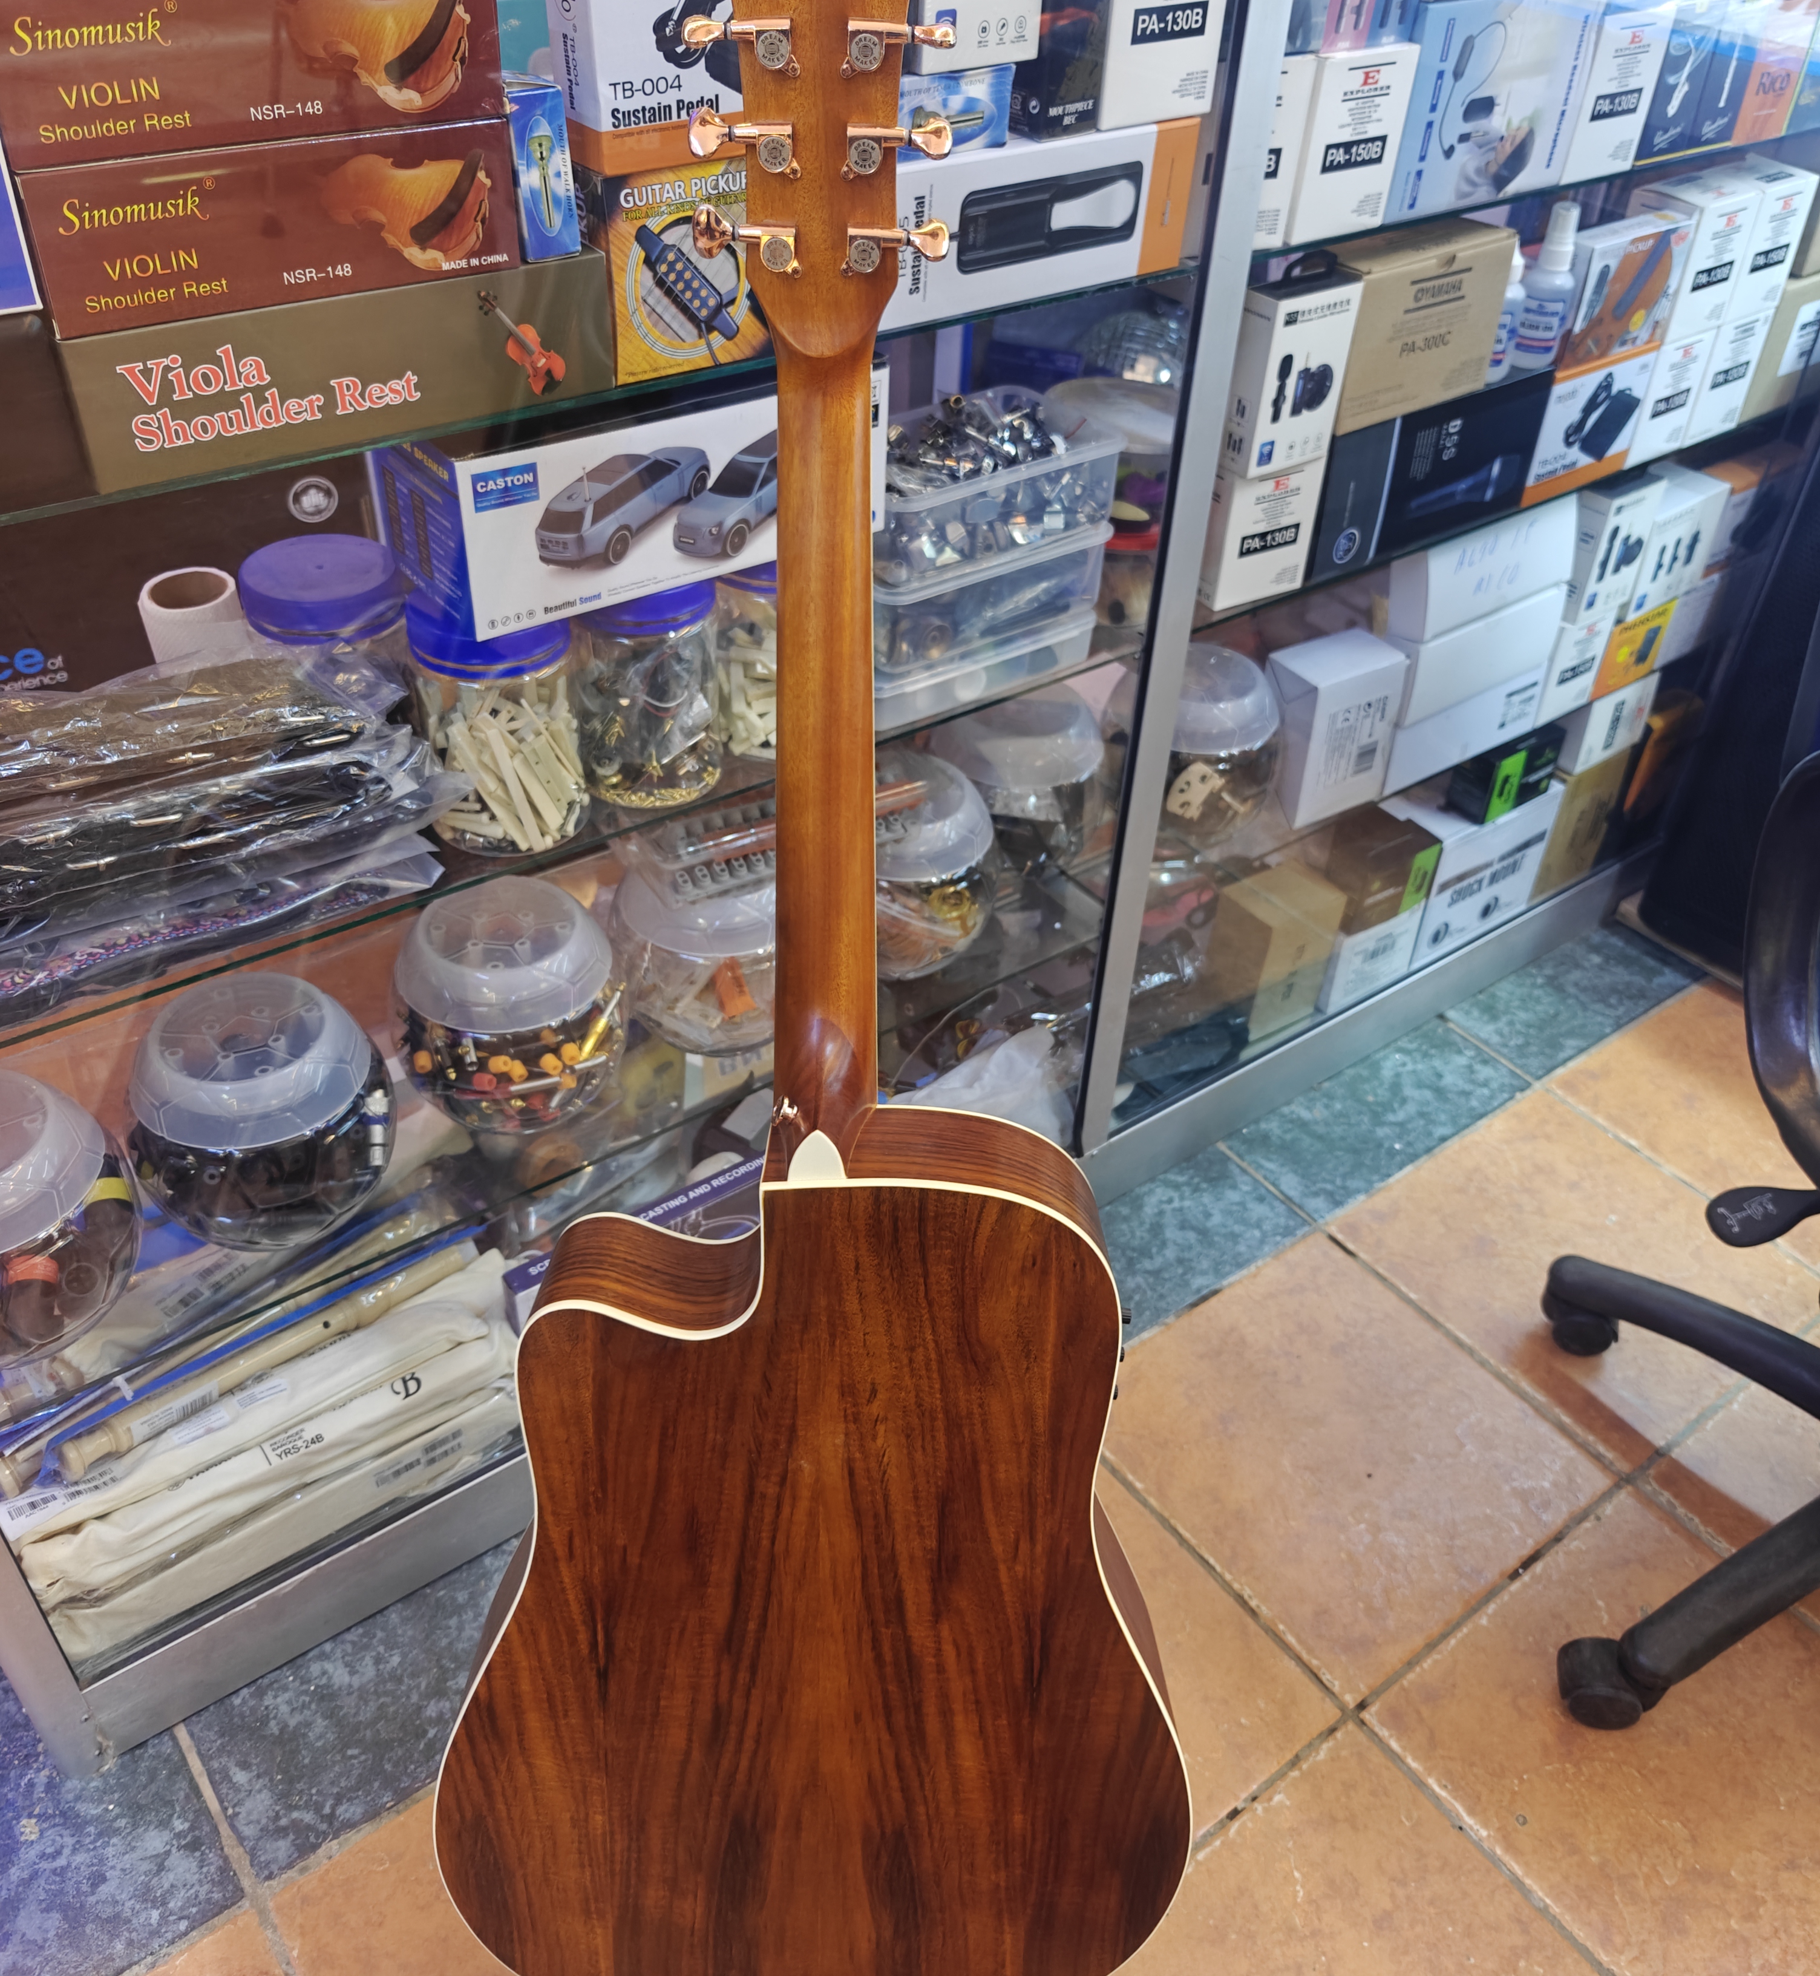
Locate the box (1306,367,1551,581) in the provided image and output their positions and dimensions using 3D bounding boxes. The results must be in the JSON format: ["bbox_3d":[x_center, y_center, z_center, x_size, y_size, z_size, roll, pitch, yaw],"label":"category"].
[{"bbox_3d":[0.400,-0.428,1.361,0.260,0.112,0.068,-24,46,-29],"label":"box"}]

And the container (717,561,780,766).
[{"bbox_3d":[-0.075,-0.223,1.059,0.091,0.142,0.091,2,39,-1],"label":"container"}]

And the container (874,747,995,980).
[{"bbox_3d":[-0.011,-0.100,1.382,0.164,0.151,0.164,2,39,-1],"label":"container"}]

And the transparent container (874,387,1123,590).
[{"bbox_3d":[0.026,-0.327,1.094,0.197,0.066,0.120,-24,46,-29],"label":"transparent container"}]

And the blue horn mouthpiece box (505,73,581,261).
[{"bbox_3d":[-0.186,-0.403,0.826,0.027,0.073,0.031,-24,46,-29],"label":"blue horn mouthpiece box"}]

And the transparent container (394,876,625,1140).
[{"bbox_3d":[-0.275,0.013,1.166,0.160,0.146,0.160,2,39,-1],"label":"transparent container"}]

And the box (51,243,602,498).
[{"bbox_3d":[-0.274,-0.305,0.788,0.249,0.064,0.092,-24,46,-29],"label":"box"}]

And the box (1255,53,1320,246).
[{"bbox_3d":[0.189,-0.527,1.059,0.091,0.109,0.067,-24,46,-29],"label":"box"}]

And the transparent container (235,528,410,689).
[{"bbox_3d":[-0.332,-0.180,0.981,0.087,0.142,0.087,2,39,-1],"label":"transparent container"}]

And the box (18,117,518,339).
[{"bbox_3d":[-0.297,-0.360,0.775,0.220,0.066,0.062,-24,46,-29],"label":"box"}]

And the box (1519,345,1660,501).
[{"bbox_3d":[0.571,-0.495,1.454,0.148,0.112,0.046,-24,46,-29],"label":"box"}]

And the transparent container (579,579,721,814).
[{"bbox_3d":[-0.157,-0.191,1.003,0.087,0.145,0.087,2,39,-1],"label":"transparent container"}]

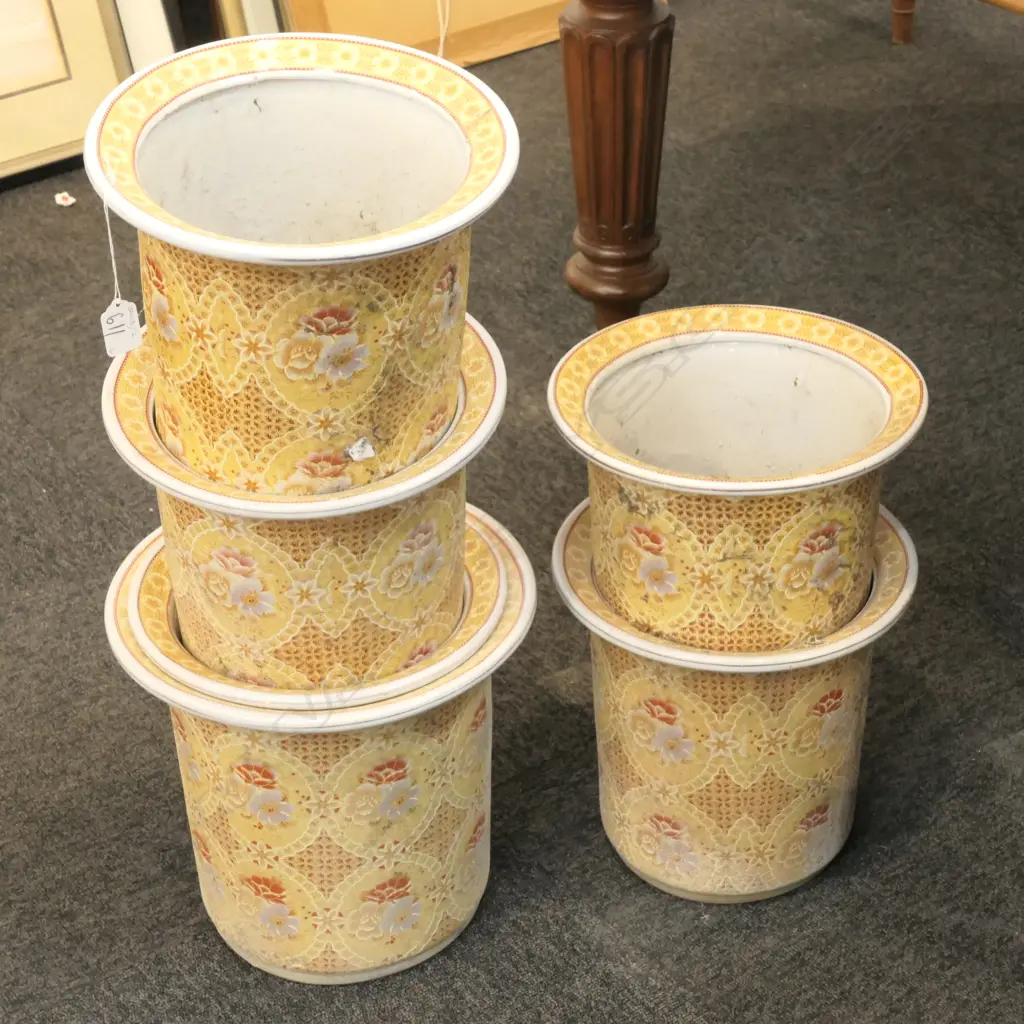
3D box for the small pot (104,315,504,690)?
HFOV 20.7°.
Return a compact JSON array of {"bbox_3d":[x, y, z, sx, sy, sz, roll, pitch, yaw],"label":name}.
[{"bbox_3d":[-0.147,0.024,2.115,0.291,0.278,0.291,-1,36,1],"label":"small pot"}]

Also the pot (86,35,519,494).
[{"bbox_3d":[-0.152,-0.154,2.077,0.312,0.292,0.312,1,38,-2],"label":"pot"}]

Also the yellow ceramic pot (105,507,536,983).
[{"bbox_3d":[-0.143,0.188,2.222,0.330,0.305,0.330,-1,34,1],"label":"yellow ceramic pot"}]

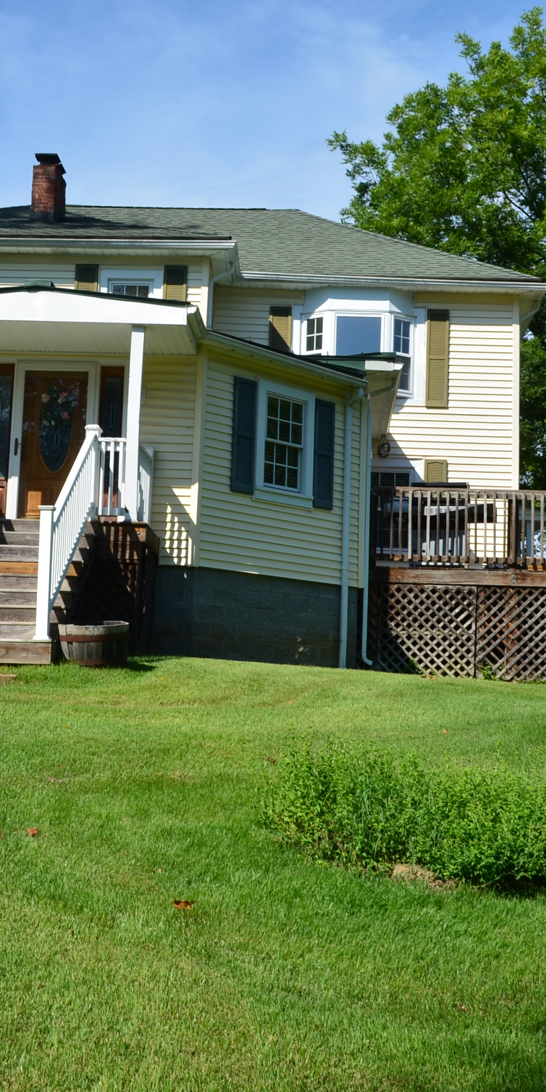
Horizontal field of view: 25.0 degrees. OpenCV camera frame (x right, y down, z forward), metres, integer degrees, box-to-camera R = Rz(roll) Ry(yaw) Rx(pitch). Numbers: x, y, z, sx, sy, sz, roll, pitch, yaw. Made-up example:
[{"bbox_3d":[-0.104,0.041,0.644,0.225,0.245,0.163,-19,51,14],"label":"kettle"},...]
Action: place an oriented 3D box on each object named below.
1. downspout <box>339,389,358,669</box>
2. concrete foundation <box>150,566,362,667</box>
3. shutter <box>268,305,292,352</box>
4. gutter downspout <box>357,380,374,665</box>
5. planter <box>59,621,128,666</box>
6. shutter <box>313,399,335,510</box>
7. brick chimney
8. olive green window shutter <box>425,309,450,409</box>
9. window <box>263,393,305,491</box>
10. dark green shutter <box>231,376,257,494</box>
[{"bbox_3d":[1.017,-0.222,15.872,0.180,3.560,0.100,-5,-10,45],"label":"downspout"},{"bbox_3d":[-0.143,0.916,15.011,0.420,1.080,3.200,-5,-10,45],"label":"concrete foundation"},{"bbox_3d":[0.090,-2.731,17.632,0.320,1.430,0.045,2,-7,2],"label":"shutter"},{"bbox_3d":[1.233,-0.261,16.040,0.150,3.636,0.090,2,-7,2],"label":"gutter downspout"},{"bbox_3d":[-1.586,0.900,10.946,0.620,0.400,0.620,2,-7,2],"label":"planter"},{"bbox_3d":[0.669,-1.159,15.650,0.350,1.380,0.045,9,-10,-43],"label":"shutter"},{"bbox_3d":[-3.382,-5.261,18.613,0.350,1.150,0.650,2,-7,2],"label":"brick chimney"},{"bbox_3d":[2.351,-2.666,17.558,0.320,1.430,0.045,2,-7,2],"label":"olive green window shutter"},{"bbox_3d":[0.140,-1.258,15.244,0.100,1.160,0.680,-5,-10,45],"label":"window"},{"bbox_3d":[-0.324,-1.301,14.612,0.359,1.376,0.040,9,-10,-43],"label":"dark green shutter"}]

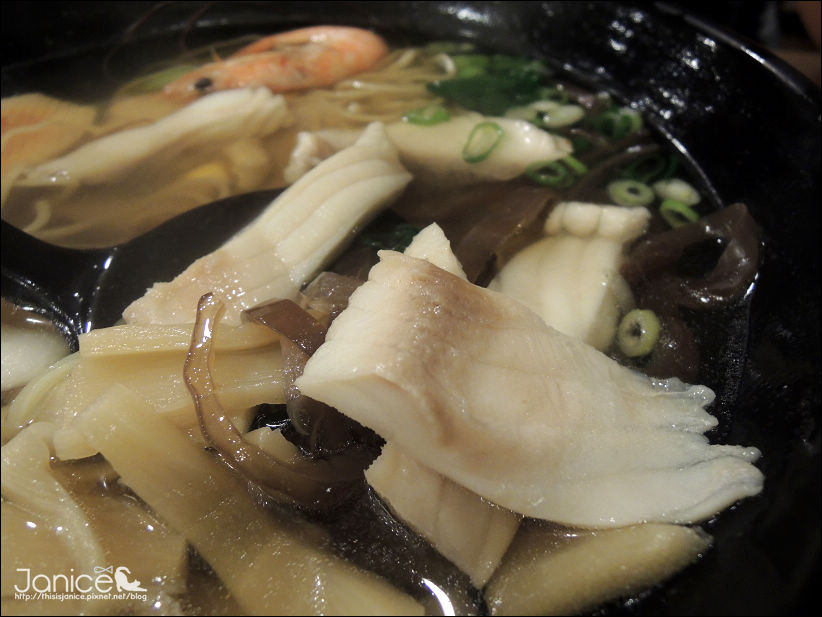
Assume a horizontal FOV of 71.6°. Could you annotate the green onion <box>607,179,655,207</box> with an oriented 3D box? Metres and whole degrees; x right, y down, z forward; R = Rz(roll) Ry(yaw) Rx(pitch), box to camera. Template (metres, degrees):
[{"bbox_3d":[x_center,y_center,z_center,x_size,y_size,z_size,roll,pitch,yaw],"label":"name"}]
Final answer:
[{"bbox_3d":[0.049,-0.026,0.126,0.010,0.004,0.009,0,45,0],"label":"green onion"}]

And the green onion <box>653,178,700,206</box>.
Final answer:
[{"bbox_3d":[0.059,-0.026,0.126,0.010,0.005,0.007,0,45,0],"label":"green onion"}]

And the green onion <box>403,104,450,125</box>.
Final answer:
[{"bbox_3d":[0.004,-0.050,0.148,0.012,0.004,0.010,0,45,0],"label":"green onion"}]

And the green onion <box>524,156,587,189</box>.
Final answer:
[{"bbox_3d":[0.033,-0.032,0.132,0.014,0.005,0.012,0,45,0],"label":"green onion"}]

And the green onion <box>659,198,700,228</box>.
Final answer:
[{"bbox_3d":[0.057,-0.020,0.121,0.008,0.004,0.007,0,45,0],"label":"green onion"}]

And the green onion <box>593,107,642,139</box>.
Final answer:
[{"bbox_3d":[0.054,-0.049,0.149,0.012,0.004,0.011,0,45,0],"label":"green onion"}]

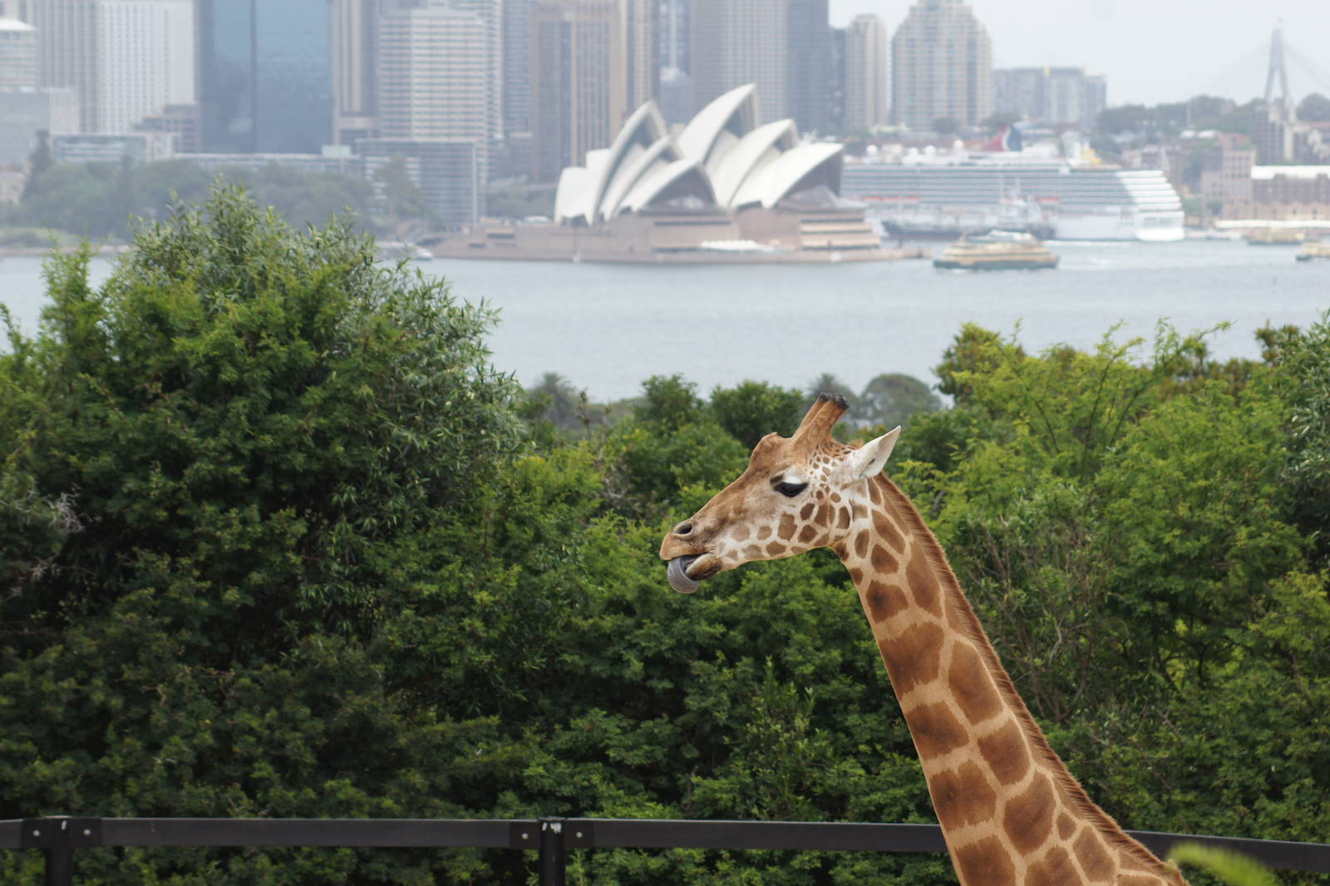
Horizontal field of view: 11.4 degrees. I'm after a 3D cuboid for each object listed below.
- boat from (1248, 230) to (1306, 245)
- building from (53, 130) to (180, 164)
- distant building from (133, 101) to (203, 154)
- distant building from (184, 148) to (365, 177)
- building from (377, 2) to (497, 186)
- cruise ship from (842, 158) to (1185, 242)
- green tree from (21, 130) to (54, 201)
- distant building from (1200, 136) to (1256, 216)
[{"bbox_3d":[271.440,-91.180,2950.000,25.500,7.150,9.500,0,3,-3],"label":"boat"},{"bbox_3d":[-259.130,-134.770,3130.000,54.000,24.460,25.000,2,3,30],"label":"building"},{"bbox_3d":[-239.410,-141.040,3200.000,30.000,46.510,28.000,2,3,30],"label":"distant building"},{"bbox_3d":[-179.660,-123.150,3060.000,95.000,23.910,22.000,2,3,37],"label":"distant building"},{"bbox_3d":[-117.720,-172.350,3430.000,50.000,108.290,36.000,-2,3,-30],"label":"building"},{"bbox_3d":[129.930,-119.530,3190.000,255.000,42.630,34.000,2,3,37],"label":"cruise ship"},{"bbox_3d":[-270.320,-118.680,2860.000,14.000,32.180,14.000,0,3,0],"label":"green tree"},{"bbox_3d":[273.470,-128.480,3230.000,24.000,41.400,24.000,1,3,27],"label":"distant building"}]

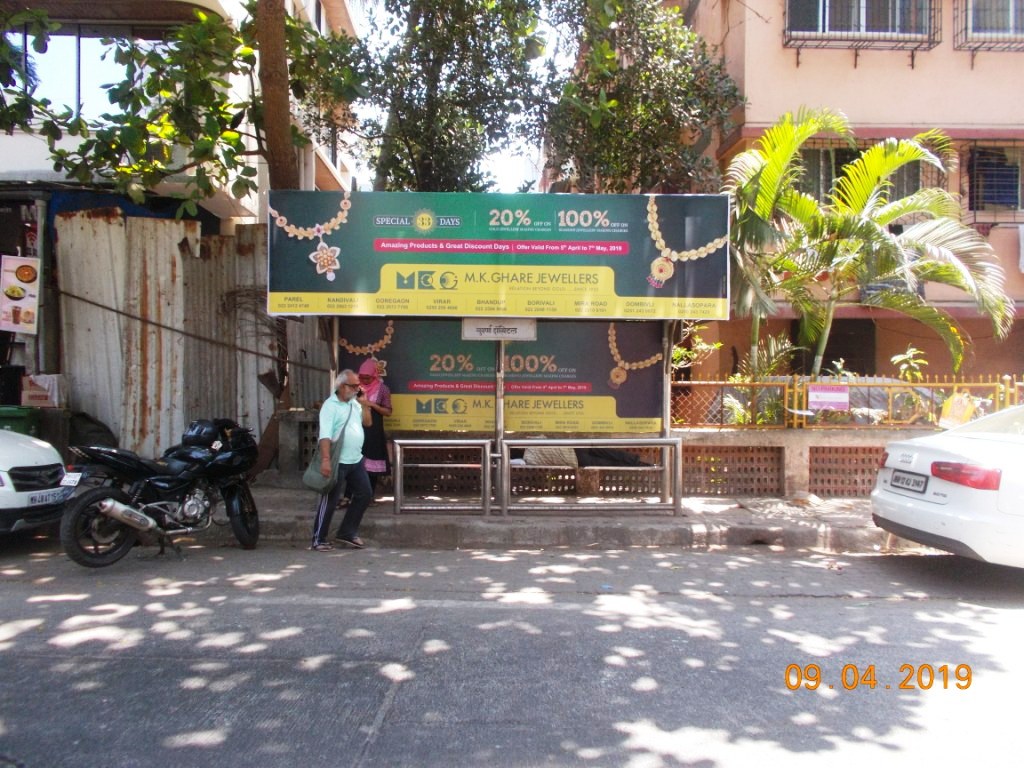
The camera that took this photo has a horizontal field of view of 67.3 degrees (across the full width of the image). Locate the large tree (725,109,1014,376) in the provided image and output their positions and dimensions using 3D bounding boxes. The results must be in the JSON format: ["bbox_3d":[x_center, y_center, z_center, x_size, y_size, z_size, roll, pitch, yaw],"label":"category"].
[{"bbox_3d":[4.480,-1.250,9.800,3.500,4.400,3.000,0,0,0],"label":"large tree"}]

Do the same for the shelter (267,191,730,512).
[{"bbox_3d":[-0.140,-0.310,8.150,4.600,3.200,1.200,0,0,1],"label":"shelter"}]

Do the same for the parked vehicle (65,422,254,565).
[{"bbox_3d":[-2.840,0.900,6.480,0.720,1.170,1.960,0,0,32],"label":"parked vehicle"}]

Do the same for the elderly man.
[{"bbox_3d":[-1.580,0.700,7.100,0.580,1.660,0.520,0,0,15],"label":"elderly man"}]

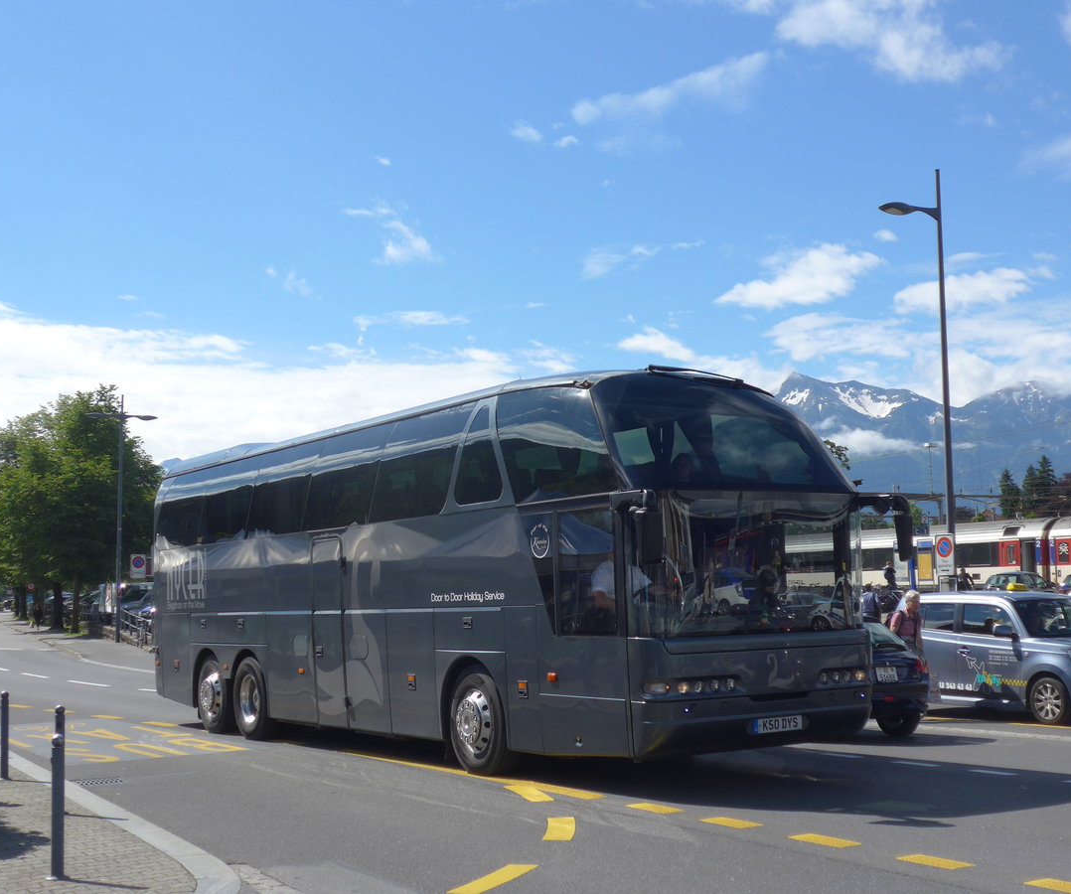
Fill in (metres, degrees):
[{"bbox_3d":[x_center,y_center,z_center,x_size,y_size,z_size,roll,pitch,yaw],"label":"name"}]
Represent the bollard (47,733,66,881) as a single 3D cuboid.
[{"bbox_3d":[-2.915,2.191,9.246,0.080,0.870,0.080,-1,-6,0],"label":"bollard"}]

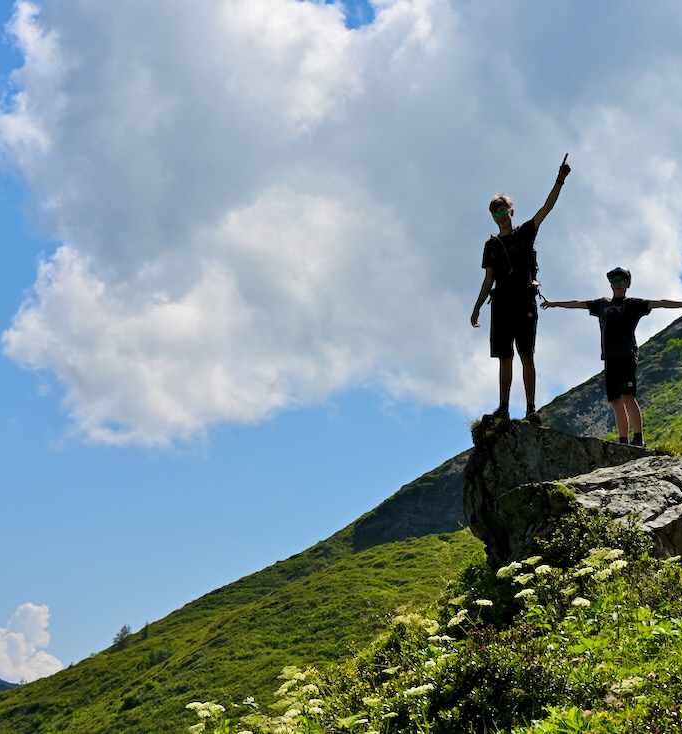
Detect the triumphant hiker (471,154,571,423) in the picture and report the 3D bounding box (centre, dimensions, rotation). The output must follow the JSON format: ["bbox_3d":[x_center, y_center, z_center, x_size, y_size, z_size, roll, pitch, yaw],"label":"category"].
[{"bbox_3d":[1.402,-0.602,18.750,0.740,2.060,0.480,-5,-10,25],"label":"triumphant hiker"}]

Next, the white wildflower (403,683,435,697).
[{"bbox_3d":[0.410,1.683,12.600,0.160,0.065,0.150,-1,-9,0],"label":"white wildflower"}]

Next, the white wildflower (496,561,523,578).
[{"bbox_3d":[1.061,1.275,15.200,0.170,0.100,0.150,-1,-9,0],"label":"white wildflower"}]

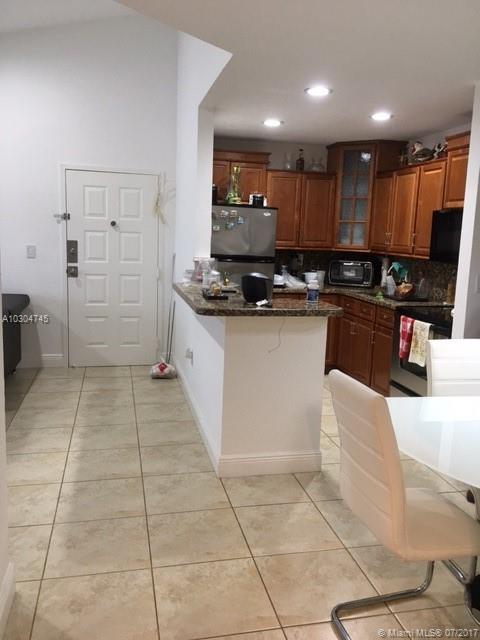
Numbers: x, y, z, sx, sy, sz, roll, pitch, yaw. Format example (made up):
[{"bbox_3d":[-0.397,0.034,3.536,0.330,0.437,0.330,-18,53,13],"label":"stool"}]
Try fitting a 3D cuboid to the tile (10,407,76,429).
[{"bbox_3d":[-1.511,0.772,4.172,0.452,0.014,0.452,0,9,-13],"label":"tile"}]

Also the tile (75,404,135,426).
[{"bbox_3d":[-1.066,0.769,4.275,0.452,0.014,0.452,0,9,-13],"label":"tile"}]

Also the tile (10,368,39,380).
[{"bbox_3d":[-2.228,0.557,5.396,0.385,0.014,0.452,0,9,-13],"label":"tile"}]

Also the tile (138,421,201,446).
[{"bbox_3d":[-0.516,0.840,3.935,0.455,0.010,0.451,-1,9,-13],"label":"tile"}]

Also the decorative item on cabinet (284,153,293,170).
[{"bbox_3d":[0.521,-1.676,5.728,0.080,0.190,0.080,0,9,-13],"label":"decorative item on cabinet"}]

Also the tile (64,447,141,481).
[{"bbox_3d":[-0.857,0.912,3.384,0.450,0.012,0.450,0,9,-13],"label":"tile"}]

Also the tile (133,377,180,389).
[{"bbox_3d":[-0.825,0.619,5.257,0.452,0.014,0.452,0,9,-13],"label":"tile"}]

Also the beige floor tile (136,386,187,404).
[{"bbox_3d":[-0.710,0.687,4.766,0.446,0.010,0.446,0,9,-13],"label":"beige floor tile"}]

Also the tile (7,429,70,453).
[{"bbox_3d":[-1.409,0.845,3.733,0.452,0.014,0.452,0,9,-13],"label":"tile"}]

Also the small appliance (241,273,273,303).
[{"bbox_3d":[0.090,-0.203,3.406,0.165,0.180,0.200,-1,9,-13],"label":"small appliance"}]

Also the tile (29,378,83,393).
[{"bbox_3d":[-1.703,0.627,5.029,0.450,0.012,0.450,0,9,-13],"label":"tile"}]

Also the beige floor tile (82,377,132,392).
[{"bbox_3d":[-1.270,0.623,5.154,0.452,0.014,0.452,0,9,-13],"label":"beige floor tile"}]

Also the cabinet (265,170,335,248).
[{"bbox_3d":[0.637,-1.185,5.842,0.780,0.815,0.328,0,9,-13],"label":"cabinet"}]

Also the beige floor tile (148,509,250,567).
[{"bbox_3d":[-0.212,1.056,2.620,0.452,0.014,0.452,0,9,-13],"label":"beige floor tile"}]

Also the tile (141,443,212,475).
[{"bbox_3d":[-0.415,0.913,3.500,0.455,0.010,0.451,-1,9,-13],"label":"tile"}]

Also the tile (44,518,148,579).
[{"bbox_3d":[-0.655,1.056,2.510,0.450,0.012,0.450,0,9,-13],"label":"tile"}]

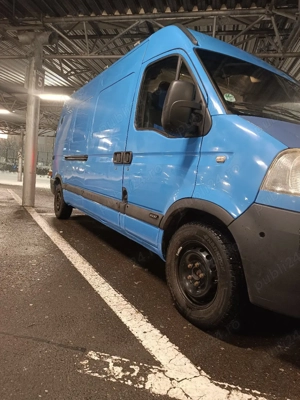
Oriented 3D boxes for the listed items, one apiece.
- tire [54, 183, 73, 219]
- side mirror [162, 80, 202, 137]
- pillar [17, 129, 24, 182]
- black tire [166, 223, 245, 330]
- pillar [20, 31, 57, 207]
[{"bbox_3d":[-1.701,0.013,5.510,0.225,0.695,0.695,2,6,-31],"label":"tire"},{"bbox_3d":[0.248,-0.607,1.938,0.250,0.370,0.170,2,6,-31],"label":"side mirror"},{"bbox_3d":[-6.829,-2.357,14.694,0.230,2.850,0.230,2,6,-31],"label":"pillar"},{"bbox_3d":[0.413,0.532,2.062,0.225,0.695,0.695,2,6,-31],"label":"black tire"},{"bbox_3d":[-2.732,-1.836,6.461,0.310,4.000,0.310,2,6,-31],"label":"pillar"}]

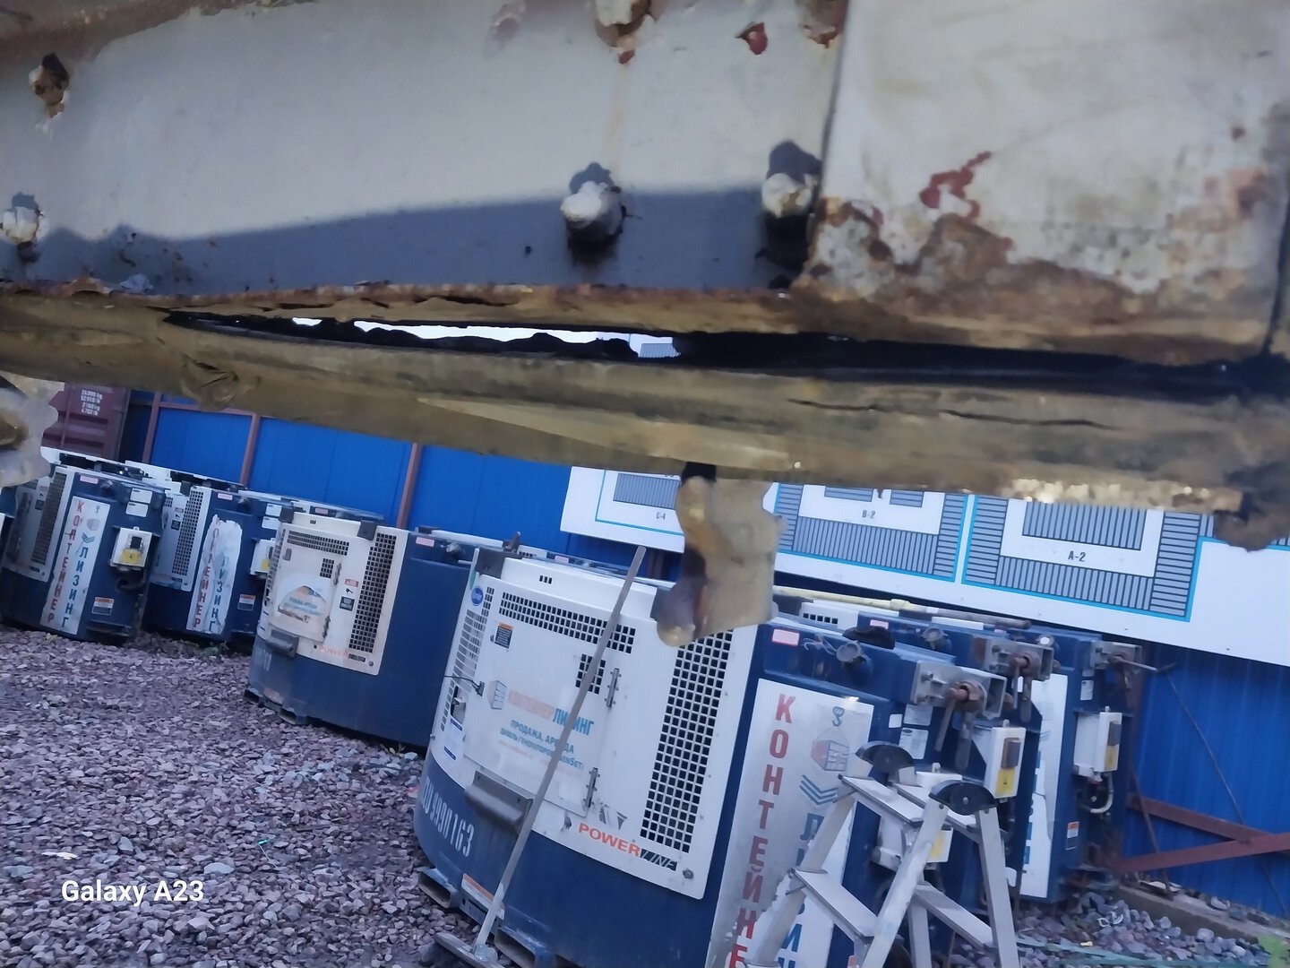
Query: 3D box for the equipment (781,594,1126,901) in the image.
[{"bbox_3d":[1.227,1.267,5.333,0.950,1.260,2.330,12,-5,-43],"label":"equipment"}]

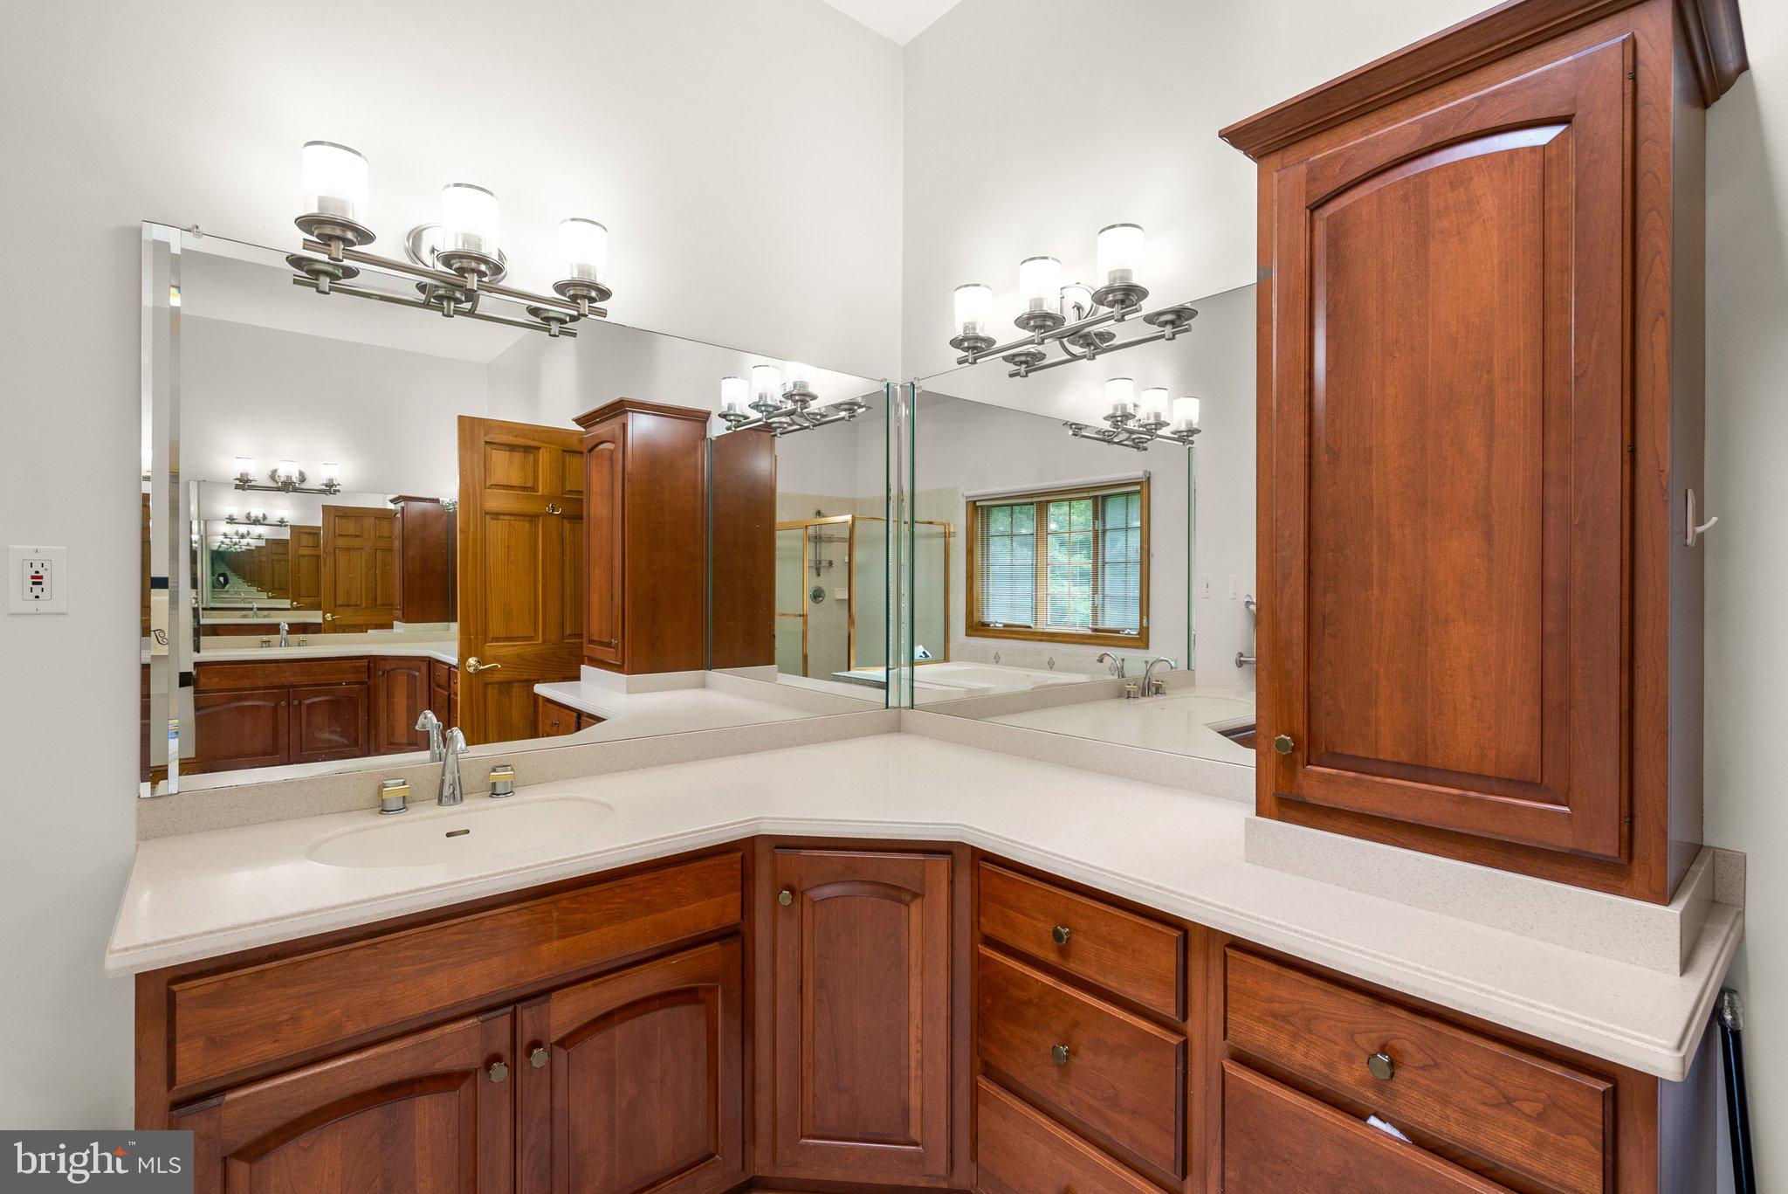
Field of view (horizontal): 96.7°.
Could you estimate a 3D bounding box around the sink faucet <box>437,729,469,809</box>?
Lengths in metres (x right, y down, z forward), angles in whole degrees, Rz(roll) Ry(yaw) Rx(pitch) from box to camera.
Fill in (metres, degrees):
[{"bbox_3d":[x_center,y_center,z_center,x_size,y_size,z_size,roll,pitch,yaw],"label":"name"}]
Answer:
[{"bbox_3d":[-0.910,0.353,1.649,0.055,0.173,0.175,0,1,-40],"label":"sink faucet"}]

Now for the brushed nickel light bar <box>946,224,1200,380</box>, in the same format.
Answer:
[{"bbox_3d":[0.391,-0.745,2.034,0.178,0.200,0.594,0,1,-41],"label":"brushed nickel light bar"}]

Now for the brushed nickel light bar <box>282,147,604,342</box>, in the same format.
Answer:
[{"bbox_3d":[-0.908,-0.746,1.697,0.594,0.200,0.178,0,1,-40],"label":"brushed nickel light bar"}]

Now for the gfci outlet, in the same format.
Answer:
[{"bbox_3d":[-1.458,-0.028,1.355,0.070,0.115,0.008,0,1,-40],"label":"gfci outlet"}]

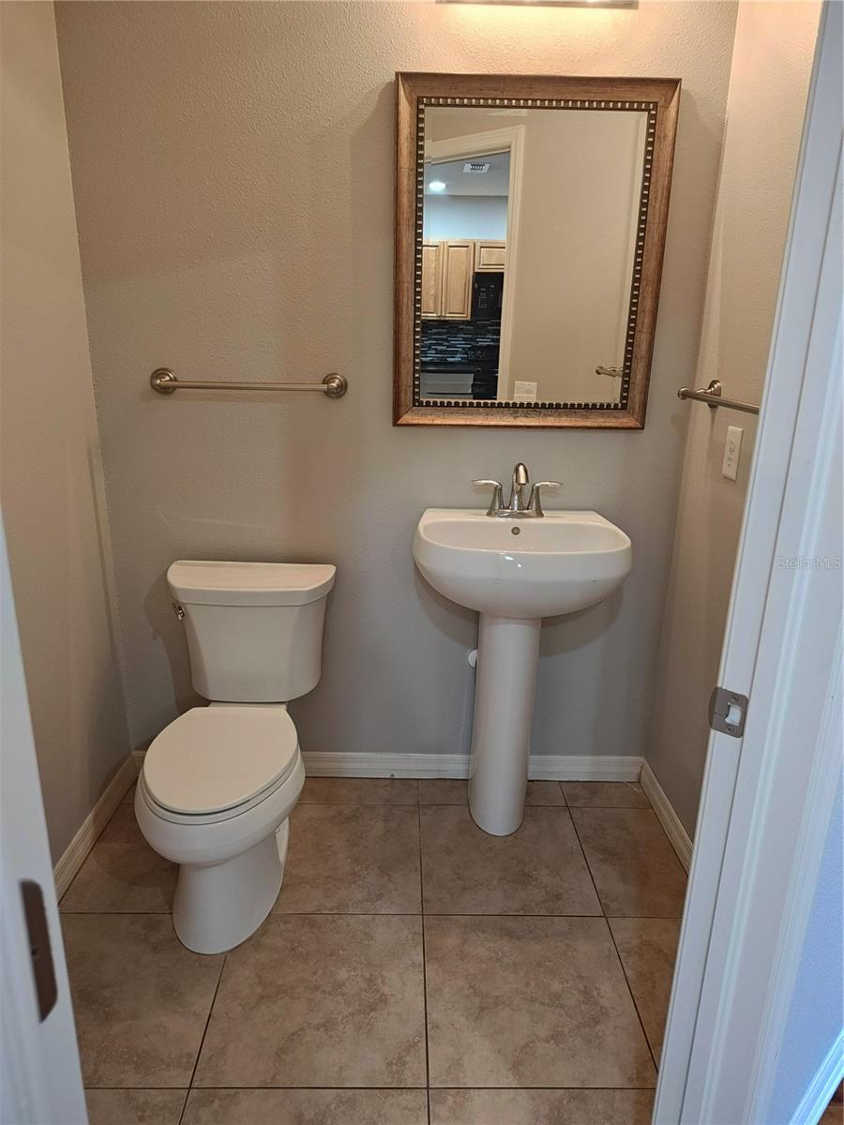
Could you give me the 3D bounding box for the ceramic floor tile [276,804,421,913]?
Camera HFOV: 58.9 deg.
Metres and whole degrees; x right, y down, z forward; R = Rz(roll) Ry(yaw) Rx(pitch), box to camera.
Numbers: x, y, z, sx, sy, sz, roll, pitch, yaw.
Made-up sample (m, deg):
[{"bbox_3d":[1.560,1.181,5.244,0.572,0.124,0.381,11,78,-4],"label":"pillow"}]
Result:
[{"bbox_3d":[-0.224,0.805,2.054,0.444,0.010,0.444,1,17,-1],"label":"ceramic floor tile"}]

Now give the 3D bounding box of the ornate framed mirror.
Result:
[{"bbox_3d":[0.273,-0.766,1.911,0.687,0.835,0.038,1,17,-1],"label":"ornate framed mirror"}]

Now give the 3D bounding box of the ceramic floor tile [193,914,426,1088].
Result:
[{"bbox_3d":[-0.216,0.933,1.625,0.444,0.010,0.444,1,17,-1],"label":"ceramic floor tile"}]

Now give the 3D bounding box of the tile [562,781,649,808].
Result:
[{"bbox_3d":[0.575,0.733,2.355,0.262,0.010,0.139,1,17,-1],"label":"tile"}]

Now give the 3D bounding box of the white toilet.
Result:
[{"bbox_3d":[-0.484,0.457,1.920,0.461,0.721,0.766,1,17,-1],"label":"white toilet"}]

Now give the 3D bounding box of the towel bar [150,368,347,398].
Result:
[{"bbox_3d":[-0.463,-0.468,1.966,0.526,0.067,0.082,1,17,-1],"label":"towel bar"}]

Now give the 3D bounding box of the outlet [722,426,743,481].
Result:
[{"bbox_3d":[0.742,-0.259,1.782,0.007,0.118,0.073,1,17,-1],"label":"outlet"}]

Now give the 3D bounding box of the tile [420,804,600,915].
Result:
[{"bbox_3d":[0.224,0.811,2.064,0.444,0.010,0.444,1,17,-1],"label":"tile"}]

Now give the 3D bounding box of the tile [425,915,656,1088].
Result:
[{"bbox_3d":[0.227,0.922,1.602,0.434,0.010,0.434,1,17,-1],"label":"tile"}]

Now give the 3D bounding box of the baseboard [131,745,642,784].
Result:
[{"bbox_3d":[-0.106,0.652,2.402,1.622,0.089,0.014,1,17,-1],"label":"baseboard"}]

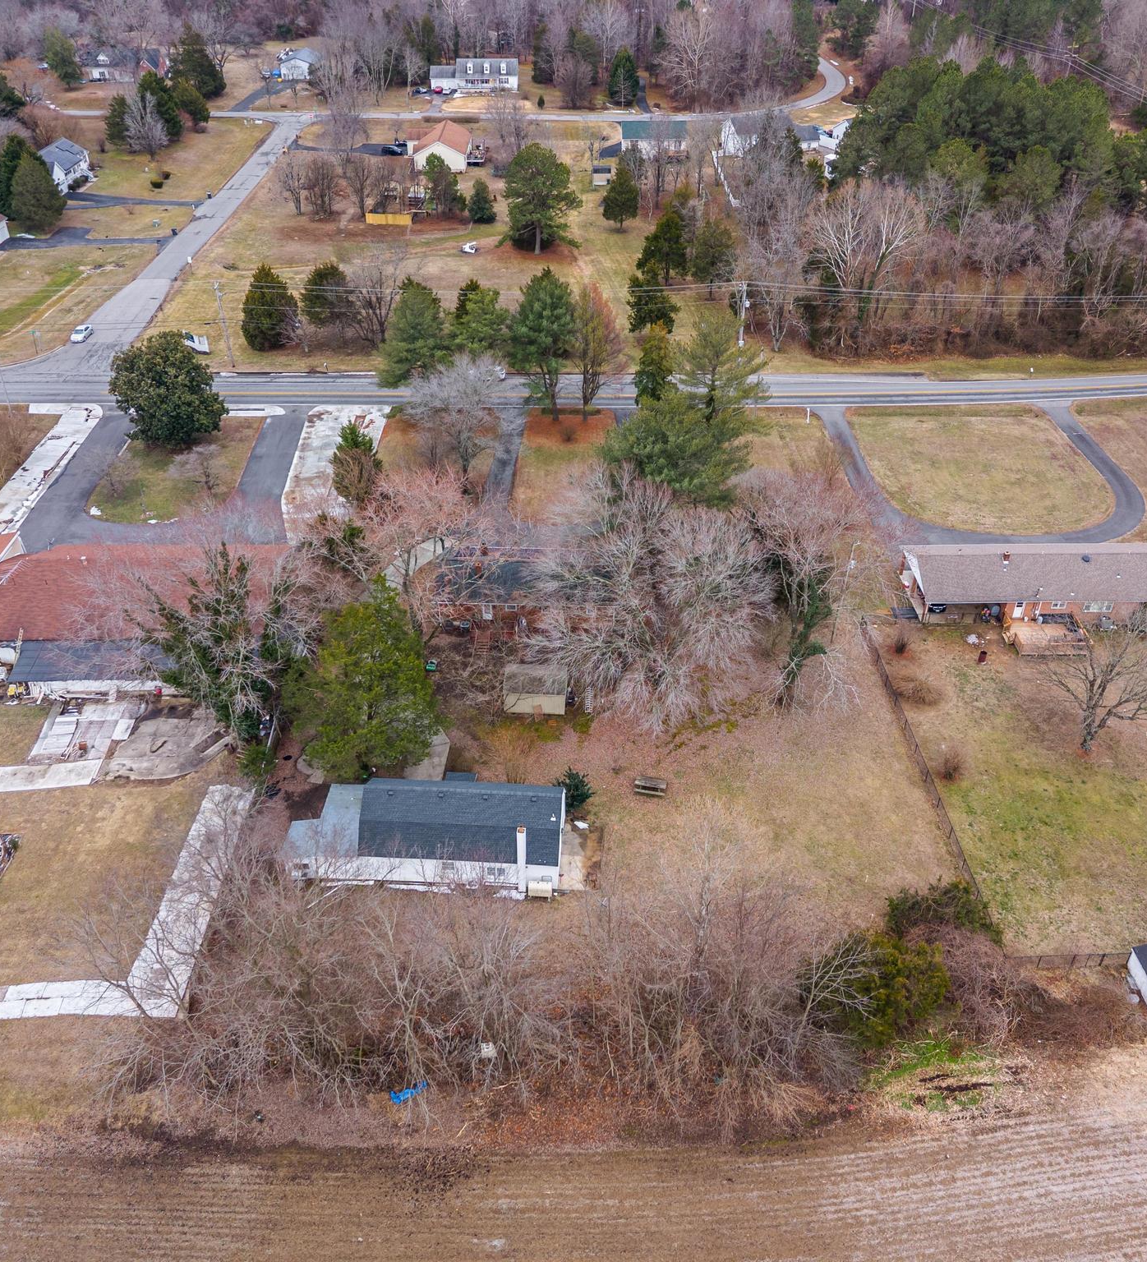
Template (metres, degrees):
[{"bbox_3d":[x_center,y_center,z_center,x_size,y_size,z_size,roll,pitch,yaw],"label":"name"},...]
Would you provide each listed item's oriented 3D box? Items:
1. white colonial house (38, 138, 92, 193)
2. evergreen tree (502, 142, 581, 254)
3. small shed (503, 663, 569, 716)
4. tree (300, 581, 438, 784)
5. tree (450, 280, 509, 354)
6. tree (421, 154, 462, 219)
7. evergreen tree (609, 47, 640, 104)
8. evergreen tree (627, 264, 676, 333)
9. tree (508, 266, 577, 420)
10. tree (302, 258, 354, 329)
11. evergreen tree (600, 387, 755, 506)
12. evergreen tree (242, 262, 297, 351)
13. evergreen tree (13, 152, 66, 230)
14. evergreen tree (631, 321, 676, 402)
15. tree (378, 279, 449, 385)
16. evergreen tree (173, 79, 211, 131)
[{"bbox_3d":[-103.200,-92.240,231.500,9.600,7.100,13.500,0,36,0],"label":"white colonial house"},{"bbox_3d":[-4.870,-65.130,176.280,11.520,16.330,11.520,0,37,0],"label":"evergreen tree"},{"bbox_3d":[-2.950,4.232,92.094,4.800,2.700,4.000,0,35,0],"label":"small shed"},{"bbox_3d":[-14.600,3.092,82.453,9.600,15.500,9.600,0,35,0],"label":"tree"},{"bbox_3d":[-10.000,-31.989,133.937,7.200,15.000,7.200,0,35,0],"label":"tree"},{"bbox_3d":[-24.411,-82.096,214.987,7.025,11.234,7.025,0,33,0],"label":"tree"},{"bbox_3d":[13.109,-143.845,302.197,8.170,14.100,8.170,0,33,0],"label":"evergreen tree"},{"bbox_3d":[11.400,-47.740,167.780,7.100,10.000,7.100,0,36,0],"label":"evergreen tree"},{"bbox_3d":[-3.450,-31.790,130.230,7.630,17.930,7.630,0,37,0],"label":"tree"},{"bbox_3d":[-31.836,-42.742,150.828,6.800,9.400,6.800,0,33,0],"label":"tree"},{"bbox_3d":[9.577,-16.661,107.820,13.600,12.500,13.600,0,33,0],"label":"evergreen tree"},{"bbox_3d":[-39.290,-41.580,149.030,7.150,11.150,7.150,0,37,0],"label":"evergreen tree"},{"bbox_3d":[-90.517,-74.585,197.474,9.000,12.000,9.000,0,33,0],"label":"evergreen tree"},{"bbox_3d":[9.300,-29.826,133.968,4.600,11.400,4.600,0,35,0],"label":"evergreen tree"},{"bbox_3d":[-18.600,-31.829,133.440,8.000,15.300,8.000,0,35,0],"label":"tree"},{"bbox_3d":[-93.967,-129.907,287.120,8.735,11.187,8.735,0,33,0],"label":"evergreen tree"}]

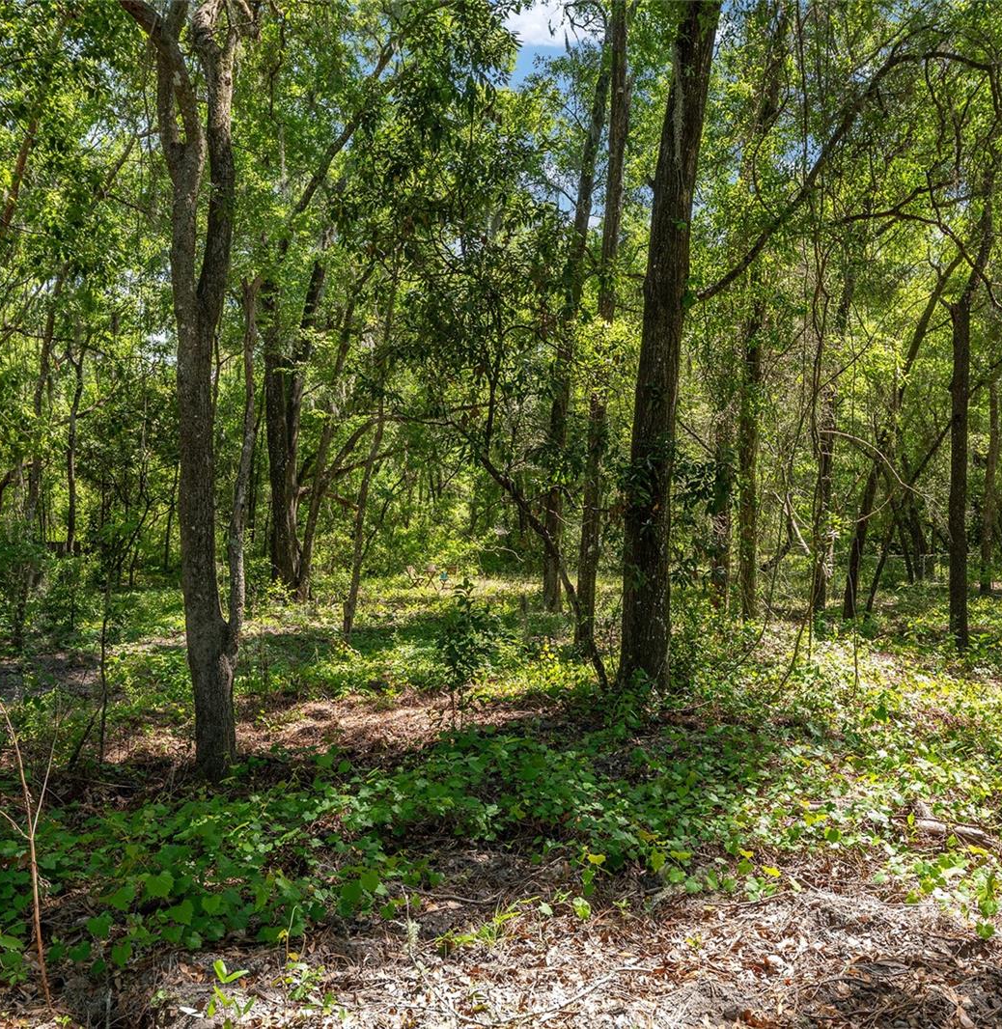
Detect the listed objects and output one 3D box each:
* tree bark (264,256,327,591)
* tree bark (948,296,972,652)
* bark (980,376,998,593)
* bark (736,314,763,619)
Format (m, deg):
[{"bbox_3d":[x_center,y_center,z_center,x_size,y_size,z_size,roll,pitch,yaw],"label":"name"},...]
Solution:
[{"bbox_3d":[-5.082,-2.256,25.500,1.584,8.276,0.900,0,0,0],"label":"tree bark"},{"bbox_3d":[5.888,-0.557,13.200,0.300,4.547,0.300,0,0,0],"label":"tree bark"},{"bbox_3d":[12.092,-0.777,25.500,0.440,5.497,0.420,0,0,0],"label":"bark"},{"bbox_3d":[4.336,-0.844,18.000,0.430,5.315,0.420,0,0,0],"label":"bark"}]

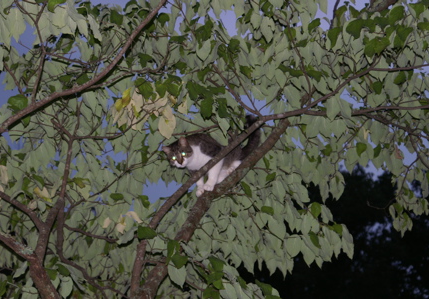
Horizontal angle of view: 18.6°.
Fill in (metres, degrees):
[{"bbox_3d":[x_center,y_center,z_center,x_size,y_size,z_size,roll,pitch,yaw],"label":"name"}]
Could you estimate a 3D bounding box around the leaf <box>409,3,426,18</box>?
[{"bbox_3d":[0.775,-0.531,5.000,0.071,0.064,0.030,0,-21,0],"label":"leaf"}]

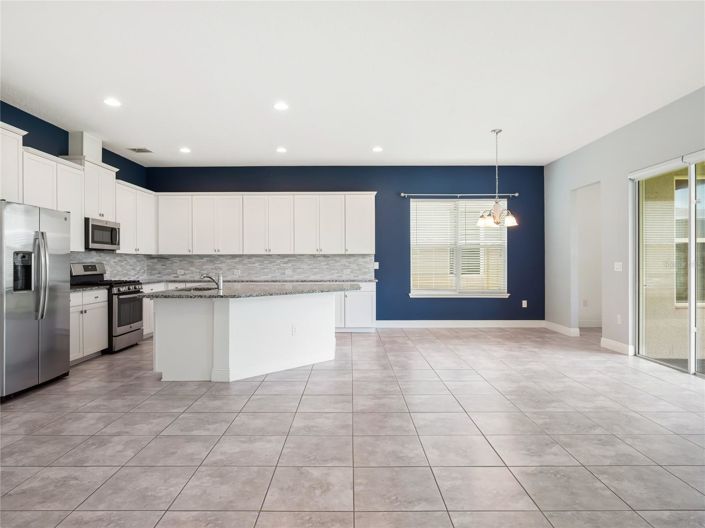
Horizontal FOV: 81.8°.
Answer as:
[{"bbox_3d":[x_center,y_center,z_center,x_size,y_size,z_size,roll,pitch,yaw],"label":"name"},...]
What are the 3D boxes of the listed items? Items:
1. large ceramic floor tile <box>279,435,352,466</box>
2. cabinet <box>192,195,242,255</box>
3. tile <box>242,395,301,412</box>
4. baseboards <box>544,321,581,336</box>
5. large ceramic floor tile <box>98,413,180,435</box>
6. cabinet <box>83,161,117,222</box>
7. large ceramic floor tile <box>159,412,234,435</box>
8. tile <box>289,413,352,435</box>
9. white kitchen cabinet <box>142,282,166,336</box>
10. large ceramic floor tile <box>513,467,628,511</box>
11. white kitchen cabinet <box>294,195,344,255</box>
[{"bbox_3d":[-0.226,1.215,2.655,0.460,0.010,0.436,0,0,0],"label":"large ceramic floor tile"},{"bbox_3d":[-2.430,-0.713,7.515,0.905,1.080,0.330,0,0,0],"label":"cabinet"},{"bbox_3d":[-0.689,1.211,3.526,0.460,0.010,0.436,0,0,0],"label":"tile"},{"bbox_3d":[3.700,1.145,7.220,0.140,0.140,0.920,0,0,0],"label":"baseboards"},{"bbox_3d":[-1.608,1.214,3.087,0.460,0.010,0.436,0,0,0],"label":"large ceramic floor tile"},{"bbox_3d":[-3.730,-1.010,5.820,0.330,0.780,0.750,0,0,0],"label":"cabinet"},{"bbox_3d":[-1.133,1.216,3.083,0.455,0.012,0.443,0,0,0],"label":"large ceramic floor tile"},{"bbox_3d":[-0.225,1.225,3.117,0.458,0.010,0.445,0,0,0],"label":"tile"},{"bbox_3d":[-3.550,0.772,6.660,0.600,0.885,0.900,0,0,-1],"label":"white kitchen cabinet"},{"bbox_3d":[1.155,1.217,2.222,0.460,0.010,0.436,0,0,0],"label":"large ceramic floor tile"},{"bbox_3d":[-0.589,-0.717,7.520,0.915,1.090,0.340,0,0,0],"label":"white kitchen cabinet"}]

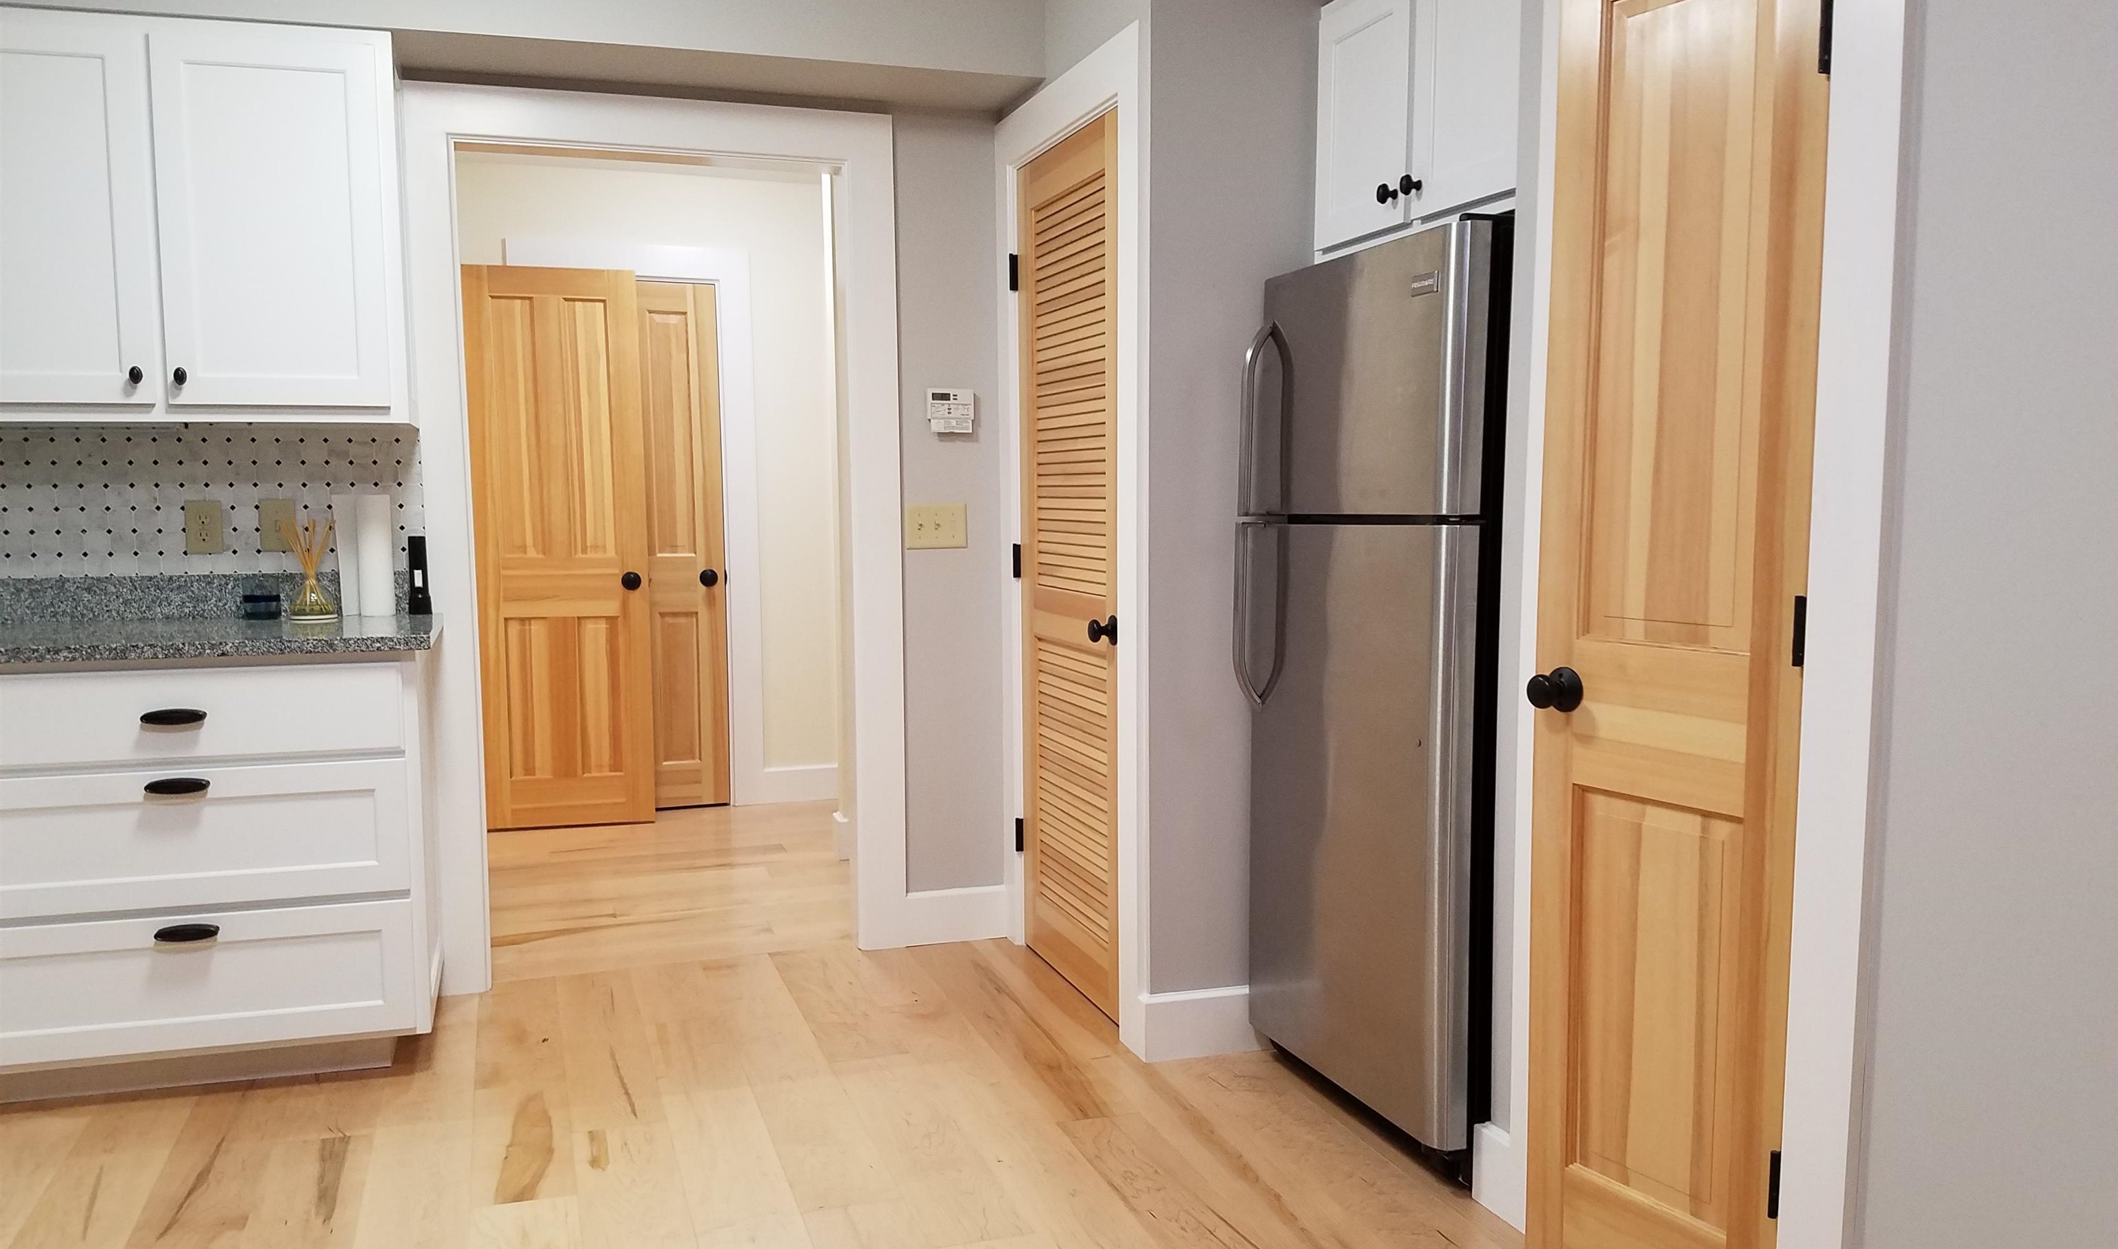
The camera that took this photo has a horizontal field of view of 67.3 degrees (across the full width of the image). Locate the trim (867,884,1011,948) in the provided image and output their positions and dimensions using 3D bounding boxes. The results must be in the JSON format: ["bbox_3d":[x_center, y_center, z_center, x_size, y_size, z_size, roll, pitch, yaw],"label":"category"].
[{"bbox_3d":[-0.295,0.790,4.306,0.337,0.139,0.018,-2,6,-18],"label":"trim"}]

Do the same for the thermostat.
[{"bbox_3d":[-0.281,-0.557,4.165,0.123,0.114,0.030,-2,6,-18],"label":"thermostat"}]

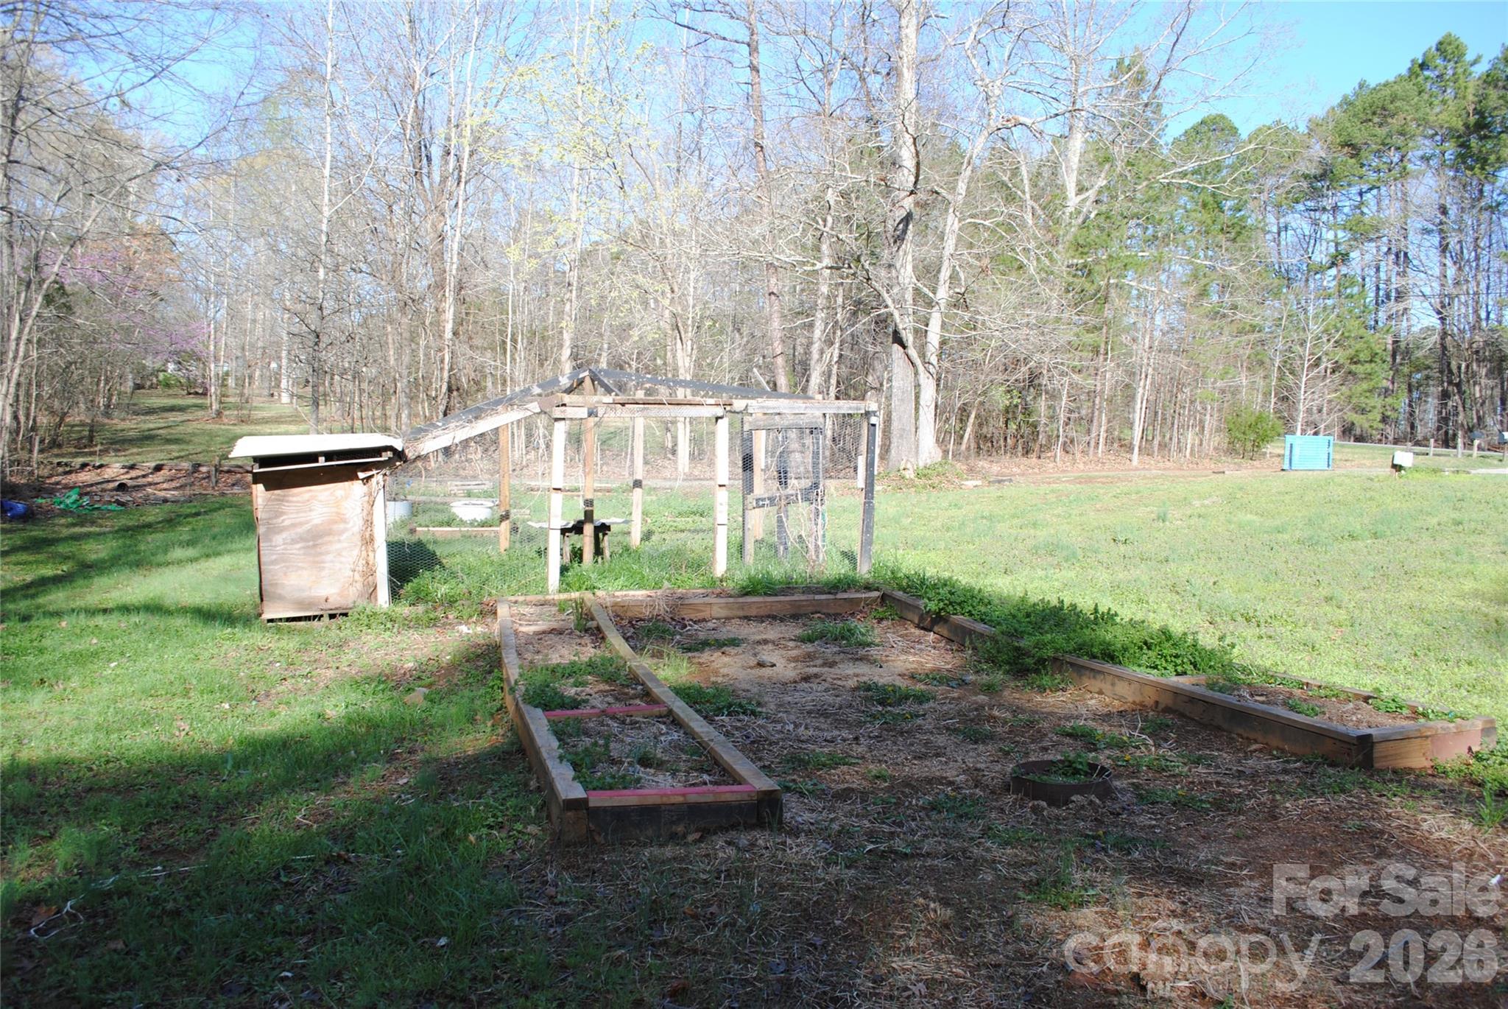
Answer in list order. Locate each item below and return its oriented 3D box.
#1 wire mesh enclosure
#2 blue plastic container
[{"bbox_3d":[-1.291,-0.295,11.433,4.561,2.127,2.317,0,3,-16],"label":"wire mesh enclosure"},{"bbox_3d":[15.838,-1.470,32.408,1.400,1.000,0.900,3,4,25],"label":"blue plastic container"}]

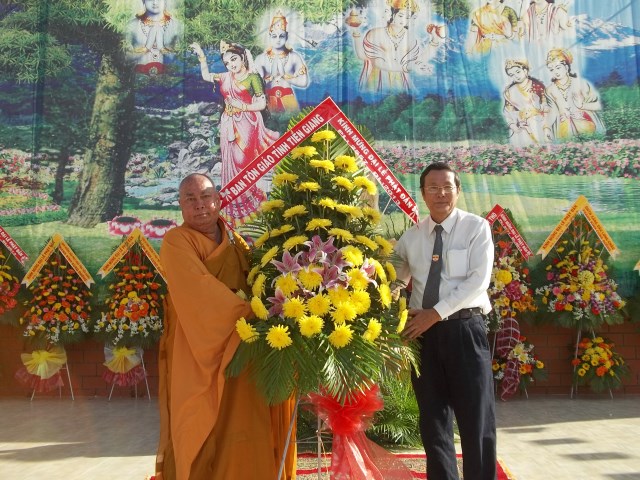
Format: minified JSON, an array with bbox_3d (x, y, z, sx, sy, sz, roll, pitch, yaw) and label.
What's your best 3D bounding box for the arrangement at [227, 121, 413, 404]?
[{"bbox_3d":[-0.002,0.086,2.550,0.710,1.080,0.480,0,1,0],"label":"arrangement"}]

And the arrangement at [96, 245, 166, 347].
[{"bbox_3d":[-1.485,0.447,5.270,0.600,0.820,0.370,0,1,0],"label":"arrangement"}]

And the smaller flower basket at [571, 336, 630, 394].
[{"bbox_3d":[2.212,0.990,5.250,0.470,0.450,0.350,0,1,0],"label":"smaller flower basket"}]

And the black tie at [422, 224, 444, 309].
[{"bbox_3d":[0.466,0.113,2.730,0.085,0.360,0.045,3,-3,16],"label":"black tie"}]

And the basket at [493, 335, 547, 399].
[{"bbox_3d":[1.566,0.966,5.250,0.450,0.440,0.340,0,1,0],"label":"basket"}]

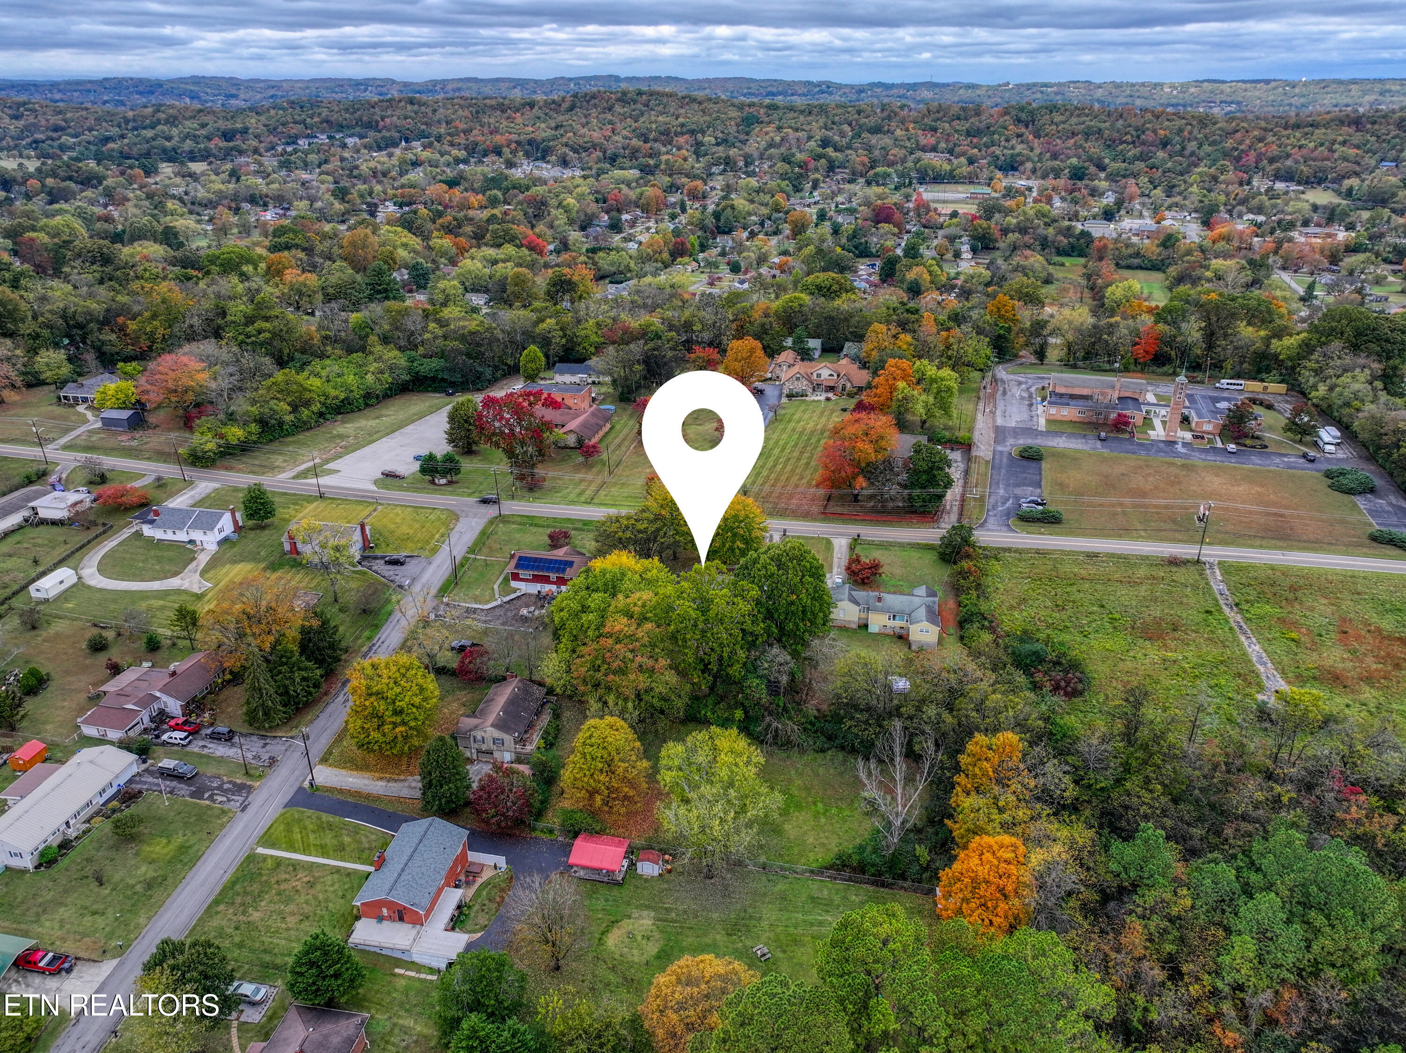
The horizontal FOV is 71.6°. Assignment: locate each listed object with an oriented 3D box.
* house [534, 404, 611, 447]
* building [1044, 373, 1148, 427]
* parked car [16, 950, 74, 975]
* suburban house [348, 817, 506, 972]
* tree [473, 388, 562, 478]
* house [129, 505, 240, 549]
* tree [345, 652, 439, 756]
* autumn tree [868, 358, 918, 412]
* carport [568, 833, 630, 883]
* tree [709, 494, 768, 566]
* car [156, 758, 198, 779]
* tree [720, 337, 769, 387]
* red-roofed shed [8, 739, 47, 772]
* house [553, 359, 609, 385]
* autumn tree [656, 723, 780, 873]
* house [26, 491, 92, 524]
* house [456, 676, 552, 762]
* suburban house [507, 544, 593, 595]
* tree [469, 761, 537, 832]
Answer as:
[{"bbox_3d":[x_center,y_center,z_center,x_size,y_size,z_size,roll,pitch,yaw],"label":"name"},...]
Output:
[{"bbox_3d":[-40.854,-29.278,282.627,24.039,5.100,23.025,5,25,10],"label":"house"},{"bbox_3d":[111.275,-36.699,277.498,26.500,9.300,21.500,5,25,11],"label":"building"},{"bbox_3d":[-77.075,50.435,113.207,5.597,1.780,1.920,5,25,10],"label":"parked car"},{"bbox_3d":[-34.380,45.590,122.550,14.690,6.300,17.870,4,25,8],"label":"suburban house"},{"bbox_3d":[-41.920,-20.610,220.610,19.810,20.690,19.810,0,25,0],"label":"tree"},{"bbox_3d":[-111.420,-0.755,209.577,21.500,6.600,9.600,4,25,9],"label":"house"},{"bbox_3d":[-45.880,26.900,144.410,13.120,17.160,13.120,0,25,0],"label":"tree"},{"bbox_3d":[50.300,-37.210,258.890,13.210,14.740,13.210,0,25,0],"label":"autumn tree"},{"bbox_3d":[-13.160,43.221,127.318,7.038,3.100,5.936,5,25,10],"label":"carport"},{"bbox_3d":[5.930,0.910,188.060,12.920,15.200,12.920,0,25,0],"label":"tree"},{"bbox_3d":[-74.704,34.525,138.427,5.400,1.800,1.950,5,25,12],"label":"car"},{"bbox_3d":[14.300,-55.015,325.803,15.400,15.800,15.400,0,25,0],"label":"tree"},{"bbox_3d":[-101.578,34.328,146.783,3.194,3.000,3.649,4,25,9],"label":"red-roofed shed"},{"bbox_3d":[-39.922,-53.182,333.068,19.752,6.400,12.000,3,25,6],"label":"house"},{"bbox_3d":[1.592,34.306,118.520,15.000,20.800,15.000,0,25,0],"label":"autumn tree"},{"bbox_3d":[-138.450,-3.860,210.550,8.760,4.200,8.050,4,25,8],"label":"house"},{"bbox_3d":[-30.767,30.297,154.474,12.625,6.900,13.665,4,25,8],"label":"house"},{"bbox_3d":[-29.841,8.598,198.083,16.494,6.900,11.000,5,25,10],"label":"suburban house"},{"bbox_3d":[-27.300,37.395,133.526,8.800,8.500,8.800,0,25,0],"label":"tree"}]

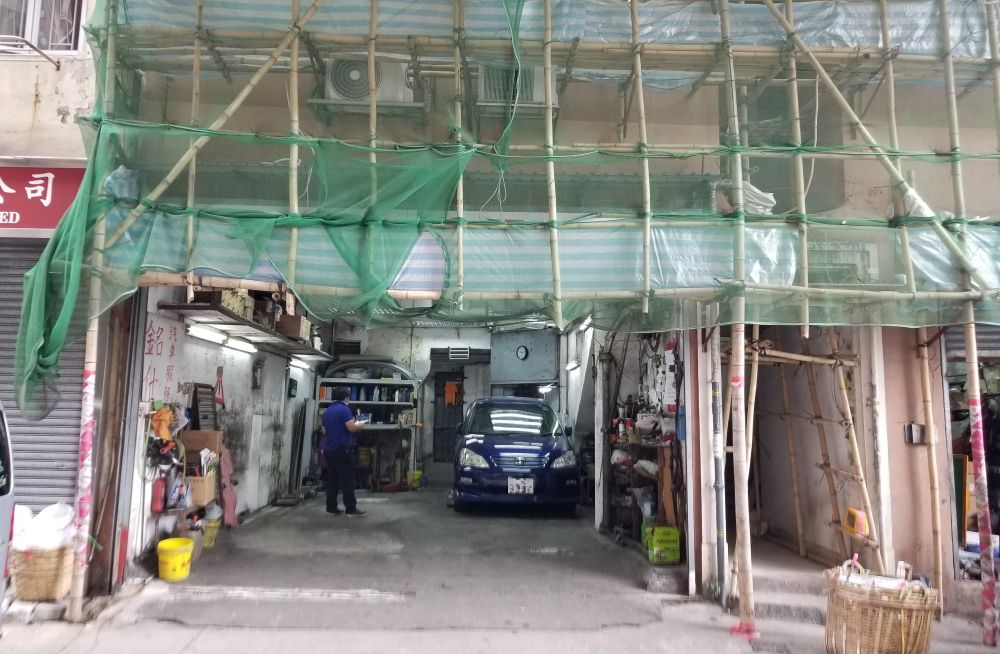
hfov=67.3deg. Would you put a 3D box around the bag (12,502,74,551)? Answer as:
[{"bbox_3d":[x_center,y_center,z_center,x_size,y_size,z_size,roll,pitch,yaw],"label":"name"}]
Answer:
[{"bbox_3d":[-3.282,1.434,5.400,0.420,0.350,0.380,1,-7,-3],"label":"bag"}]

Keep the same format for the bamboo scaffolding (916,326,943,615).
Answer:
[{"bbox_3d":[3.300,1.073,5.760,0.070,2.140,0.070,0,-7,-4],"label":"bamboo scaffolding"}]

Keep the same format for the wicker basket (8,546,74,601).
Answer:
[{"bbox_3d":[-3.045,1.651,5.114,0.360,0.350,0.310,1,-8,-2],"label":"wicker basket"}]

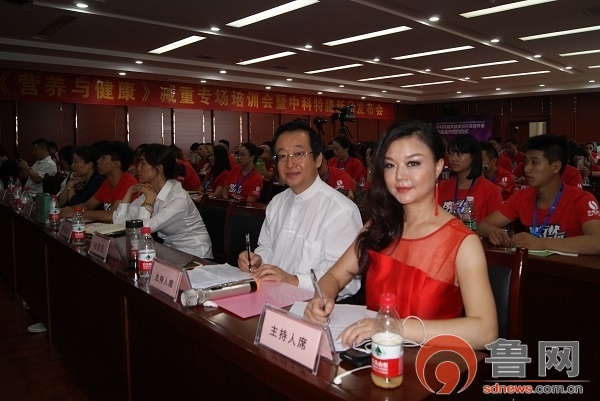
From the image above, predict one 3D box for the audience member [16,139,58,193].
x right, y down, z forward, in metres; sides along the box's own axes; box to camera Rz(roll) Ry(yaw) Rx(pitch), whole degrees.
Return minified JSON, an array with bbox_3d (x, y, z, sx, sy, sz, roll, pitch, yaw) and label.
[{"bbox_3d":[-2.794,0.021,4.647,0.700,1.282,0.480,-7,10,-42],"label":"audience member"}]

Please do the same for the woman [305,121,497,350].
[{"bbox_3d":[0.251,0.427,1.235,0.500,1.287,0.650,4,8,33],"label":"woman"}]

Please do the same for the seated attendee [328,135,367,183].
[{"bbox_3d":[0.480,-0.022,4.779,0.670,1.297,0.470,-7,10,-42],"label":"seated attendee"}]

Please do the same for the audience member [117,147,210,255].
[{"bbox_3d":[-0.755,0.322,2.343,0.700,1.232,0.470,-5,9,-35],"label":"audience member"}]

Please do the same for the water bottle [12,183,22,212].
[{"bbox_3d":[-2.130,-0.024,3.394,0.060,0.175,0.060,-7,10,-42],"label":"water bottle"}]

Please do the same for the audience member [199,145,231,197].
[{"bbox_3d":[-0.777,0.089,4.120,0.650,1.170,0.480,-7,11,-43],"label":"audience member"}]

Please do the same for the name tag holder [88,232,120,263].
[{"bbox_3d":[-0.829,0.191,1.904,0.072,0.098,0.200,-7,11,-42],"label":"name tag holder"}]

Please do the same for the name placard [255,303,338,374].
[{"bbox_3d":[-0.013,0.308,1.039,0.072,0.098,0.202,-7,11,-43],"label":"name placard"}]

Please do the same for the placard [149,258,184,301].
[{"bbox_3d":[-0.422,0.251,1.461,0.072,0.098,0.200,-7,11,-43],"label":"placard"}]

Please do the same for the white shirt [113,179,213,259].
[{"bbox_3d":[-0.766,0.113,2.530,0.460,0.500,0.430,-6,10,-38],"label":"white shirt"}]

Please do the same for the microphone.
[{"bbox_3d":[-0.240,0.285,1.395,0.250,0.050,0.050,-4,9,-29],"label":"microphone"}]

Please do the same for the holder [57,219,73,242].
[{"bbox_3d":[-1.161,0.150,2.286,0.075,0.094,0.205,-7,10,-42],"label":"holder"}]

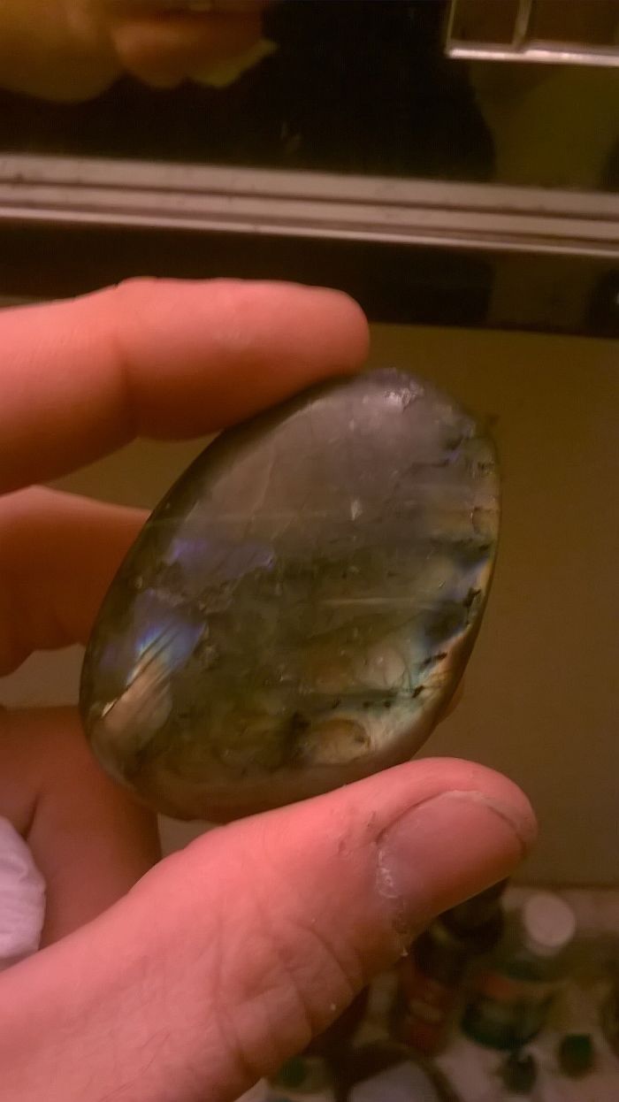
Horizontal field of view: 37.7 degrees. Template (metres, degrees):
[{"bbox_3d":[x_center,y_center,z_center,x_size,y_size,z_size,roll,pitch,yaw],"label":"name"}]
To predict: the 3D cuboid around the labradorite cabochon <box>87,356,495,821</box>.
[{"bbox_3d":[-0.001,0.006,0.112,0.043,0.021,0.062,29,83,11],"label":"labradorite cabochon"}]

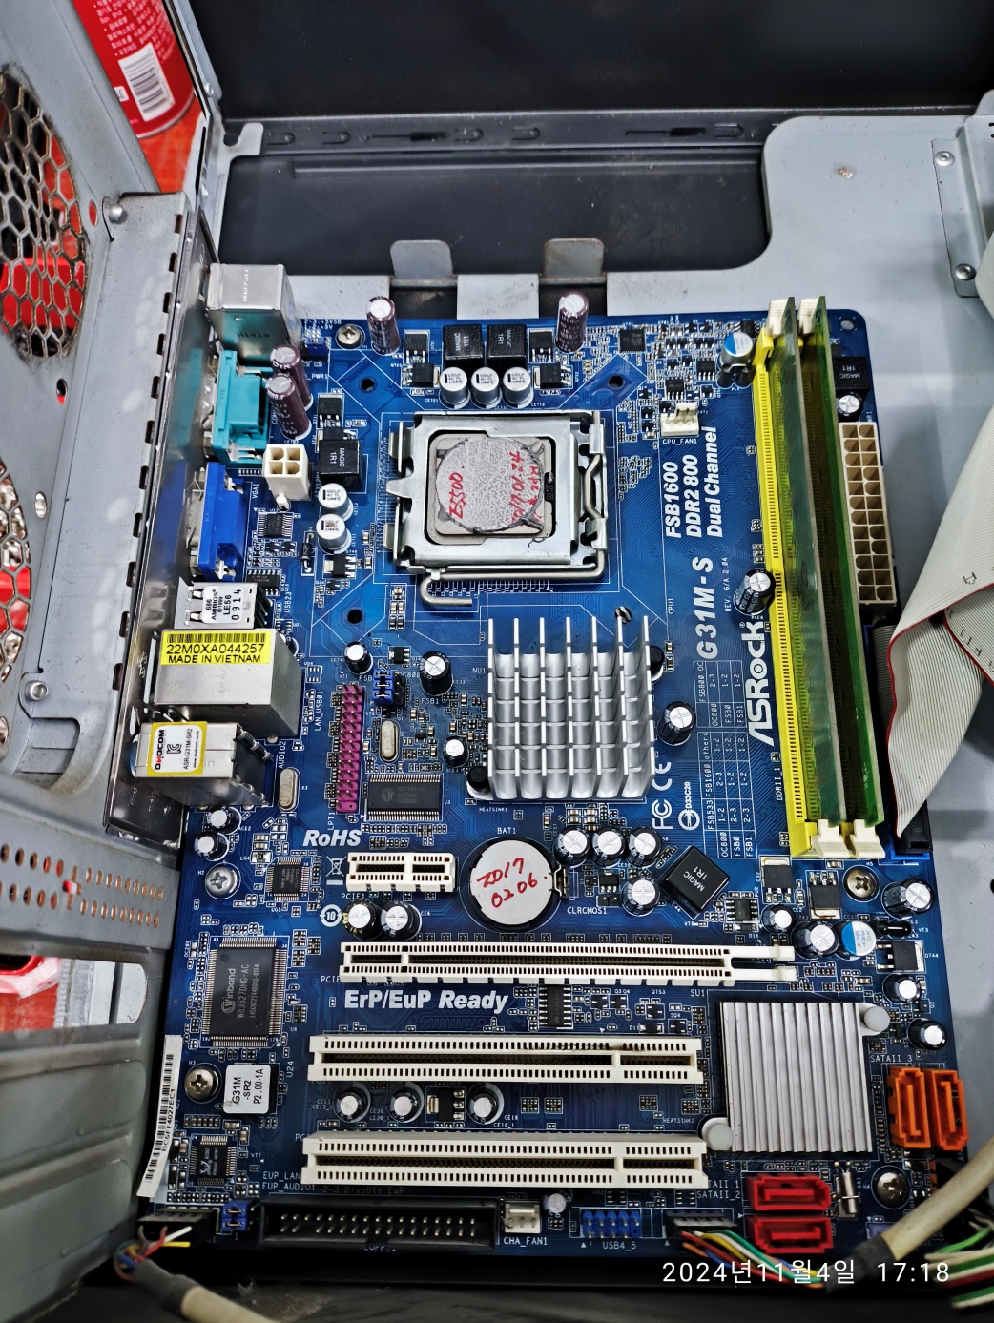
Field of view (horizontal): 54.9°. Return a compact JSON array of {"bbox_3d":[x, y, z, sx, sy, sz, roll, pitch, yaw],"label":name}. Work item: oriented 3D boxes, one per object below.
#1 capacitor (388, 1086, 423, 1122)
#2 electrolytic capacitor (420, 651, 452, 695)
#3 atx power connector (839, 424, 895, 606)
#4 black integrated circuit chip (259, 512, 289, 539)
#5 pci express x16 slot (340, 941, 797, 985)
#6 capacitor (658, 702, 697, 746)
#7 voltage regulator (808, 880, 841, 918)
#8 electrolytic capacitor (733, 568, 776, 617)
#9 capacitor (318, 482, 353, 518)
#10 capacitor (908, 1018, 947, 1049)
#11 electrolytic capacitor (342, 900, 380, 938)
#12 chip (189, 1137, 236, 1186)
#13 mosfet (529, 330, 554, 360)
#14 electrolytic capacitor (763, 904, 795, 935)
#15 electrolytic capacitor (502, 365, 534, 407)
[{"bbox_3d":[-0.021,0.101,0.217,0.006,0.007,0.006,0,72,1],"label":"capacitor"},{"bbox_3d":[-0.016,0.003,0.246,0.008,0.013,0.008,0,73,1],"label":"electrolytic capacitor"},{"bbox_3d":[0.096,-0.037,0.254,0.010,0.013,0.052,0,72,1],"label":"atx power connector"},{"bbox_3d":[-0.061,-0.037,0.263,0.008,0.002,0.007,0,72,1],"label":"black integrated circuit chip"},{"bbox_3d":[0.016,0.070,0.222,0.103,0.011,0.009,0,72,3],"label":"pci express x16 slot"},{"bbox_3d":[0.045,0.016,0.241,0.008,0.013,0.008,0,73,1],"label":"capacitor"},{"bbox_3d":[0.078,0.056,0.228,0.007,0.002,0.009,0,72,3],"label":"voltage regulator"},{"bbox_3d":[0.067,-0.018,0.247,0.008,0.012,0.008,0,72,3],"label":"electrolytic capacitor"},{"bbox_3d":[-0.045,-0.044,0.263,0.008,0.007,0.008,0,72,1],"label":"capacitor"},{"bbox_3d":[0.098,0.085,0.217,0.006,0.006,0.006,0,72,1],"label":"capacitor"},{"bbox_3d":[-0.032,0.061,0.228,0.008,0.012,0.008,0,73,1],"label":"electrolytic capacitor"},{"bbox_3d":[-0.064,0.112,0.215,0.009,0.002,0.009,0,72,1],"label":"chip"},{"bbox_3d":[0.013,-0.093,0.279,0.007,0.002,0.010,0,72,1],"label":"mosfet"},{"bbox_3d":[0.067,0.061,0.228,0.006,0.007,0.006,0,72,1],"label":"electrolytic capacitor"},{"bbox_3d":[0.006,-0.078,0.271,0.008,0.008,0.008,0,72,1],"label":"electrolytic capacitor"}]

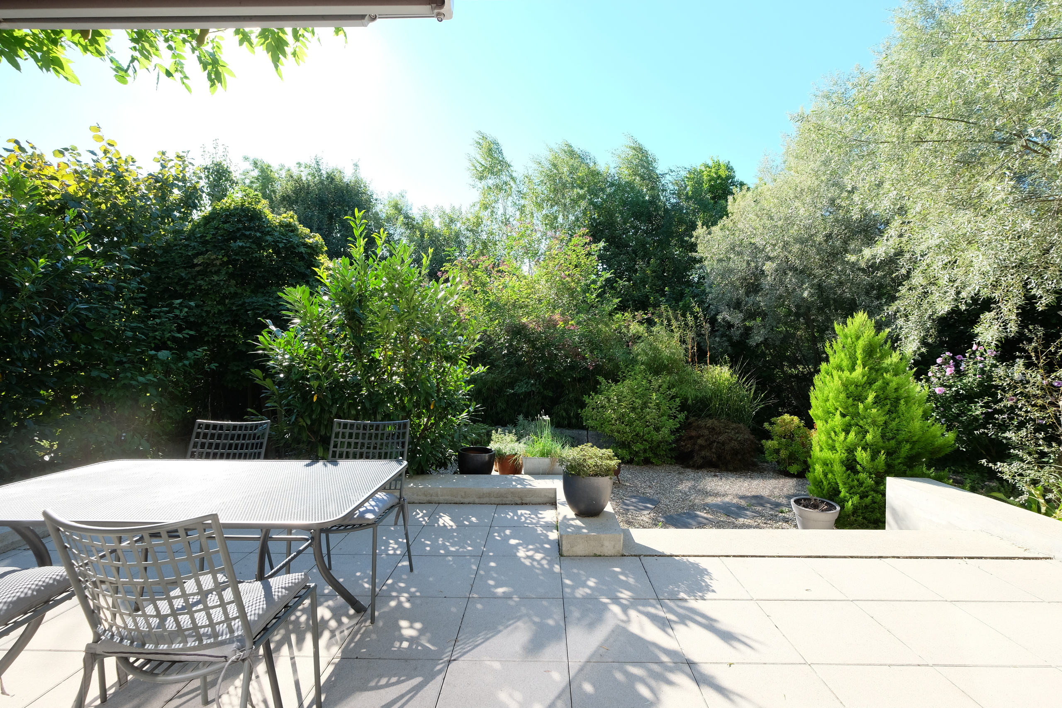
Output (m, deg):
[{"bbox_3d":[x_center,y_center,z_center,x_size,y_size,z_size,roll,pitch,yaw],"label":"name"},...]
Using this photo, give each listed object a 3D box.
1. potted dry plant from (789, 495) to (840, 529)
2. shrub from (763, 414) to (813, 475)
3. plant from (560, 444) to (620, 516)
[{"bbox_3d":[2.593,1.431,4.019,0.440,0.340,0.440,7,1,0],"label":"potted dry plant"},{"bbox_3d":[3.688,1.274,6.317,0.740,0.880,0.720,0,1,0],"label":"shrub"},{"bbox_3d":[0.445,0.929,3.333,0.450,0.510,0.430,0,1,0],"label":"plant"}]

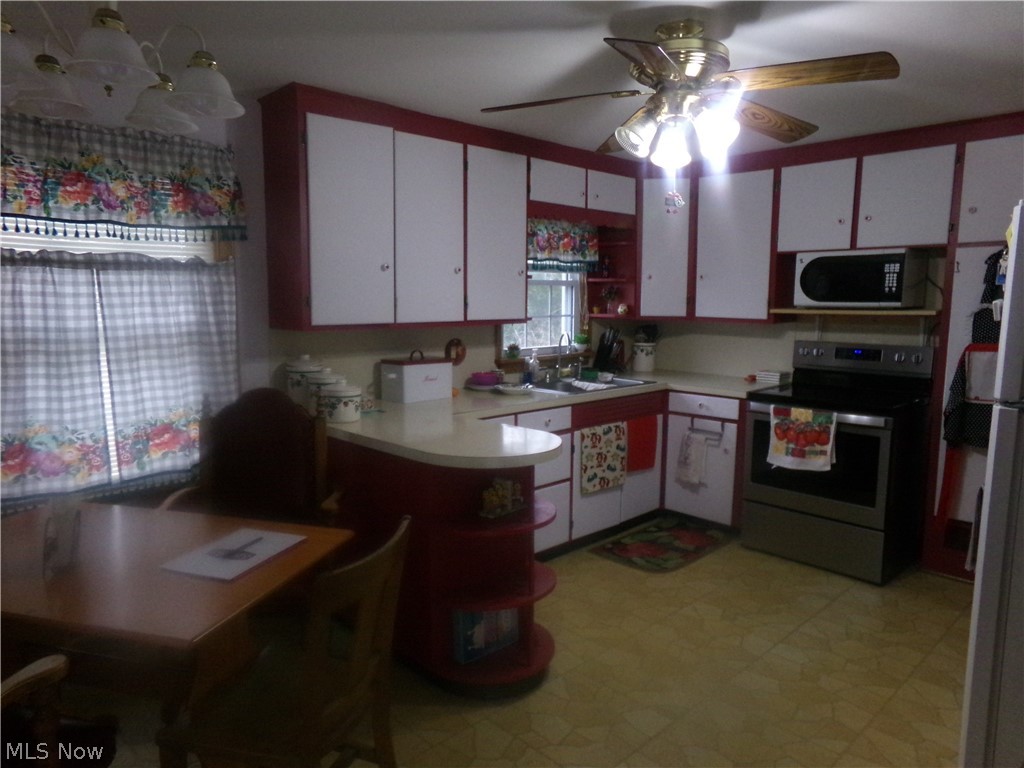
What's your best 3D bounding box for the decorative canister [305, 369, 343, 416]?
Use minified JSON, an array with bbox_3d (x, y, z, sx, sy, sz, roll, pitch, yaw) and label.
[{"bbox_3d":[-0.839,0.038,3.183,0.165,0.218,0.165,-7,10,-44],"label":"decorative canister"}]

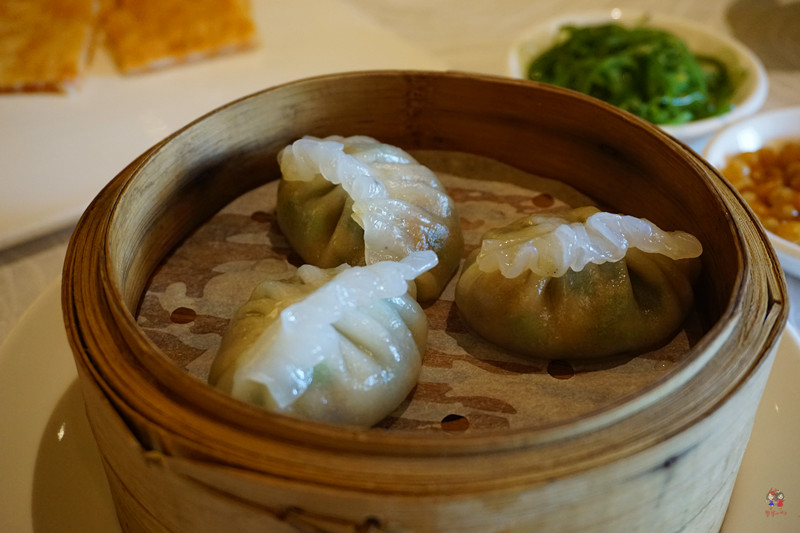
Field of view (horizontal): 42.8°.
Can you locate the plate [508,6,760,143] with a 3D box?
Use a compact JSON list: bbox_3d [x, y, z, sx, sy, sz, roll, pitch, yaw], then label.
[{"bbox_3d":[0.092,-0.067,0.411,0.099,0.029,0.099,0,38,0],"label":"plate"}]

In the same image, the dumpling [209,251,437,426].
[{"bbox_3d":[-0.018,0.016,0.234,0.042,0.032,0.062,25,45,29],"label":"dumpling"}]

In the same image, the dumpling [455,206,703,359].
[{"bbox_3d":[0.045,0.000,0.255,0.061,0.031,0.041,-4,38,-5],"label":"dumpling"}]

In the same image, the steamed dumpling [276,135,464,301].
[{"bbox_3d":[-0.009,-0.019,0.277,0.044,0.033,0.065,-26,45,-30],"label":"steamed dumpling"}]

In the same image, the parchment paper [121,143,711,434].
[{"bbox_3d":[0.005,0.008,0.268,0.145,0.004,0.145,0,38,0],"label":"parchment paper"}]

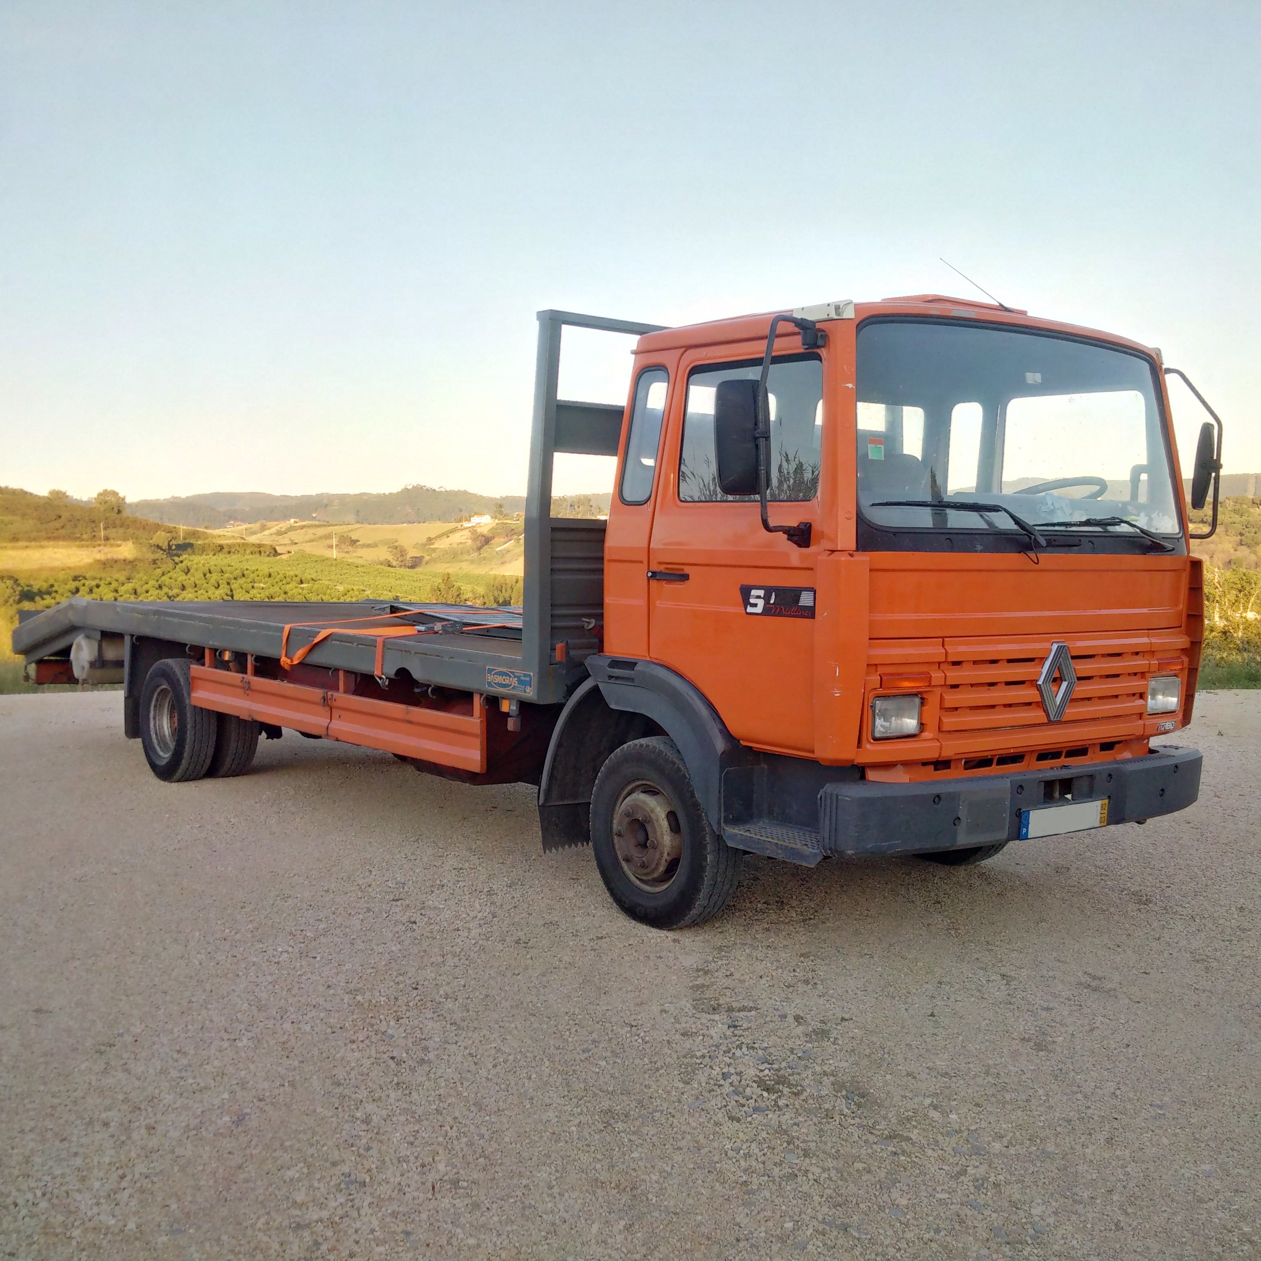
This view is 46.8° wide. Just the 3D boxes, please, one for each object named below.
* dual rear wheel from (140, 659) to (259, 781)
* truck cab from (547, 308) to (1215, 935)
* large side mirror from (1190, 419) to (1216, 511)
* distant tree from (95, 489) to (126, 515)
[{"bbox_3d":[-2.819,0.583,9.542,0.480,0.785,0.785,-1,4,-37],"label":"dual rear wheel"},{"bbox_3d":[1.122,-0.048,6.310,2.260,2.480,1.920,-1,4,-37],"label":"truck cab"},{"bbox_3d":[2.536,-0.735,6.450,0.090,0.385,0.190,6,5,30],"label":"large side mirror"},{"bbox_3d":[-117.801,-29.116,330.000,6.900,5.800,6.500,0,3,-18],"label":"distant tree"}]

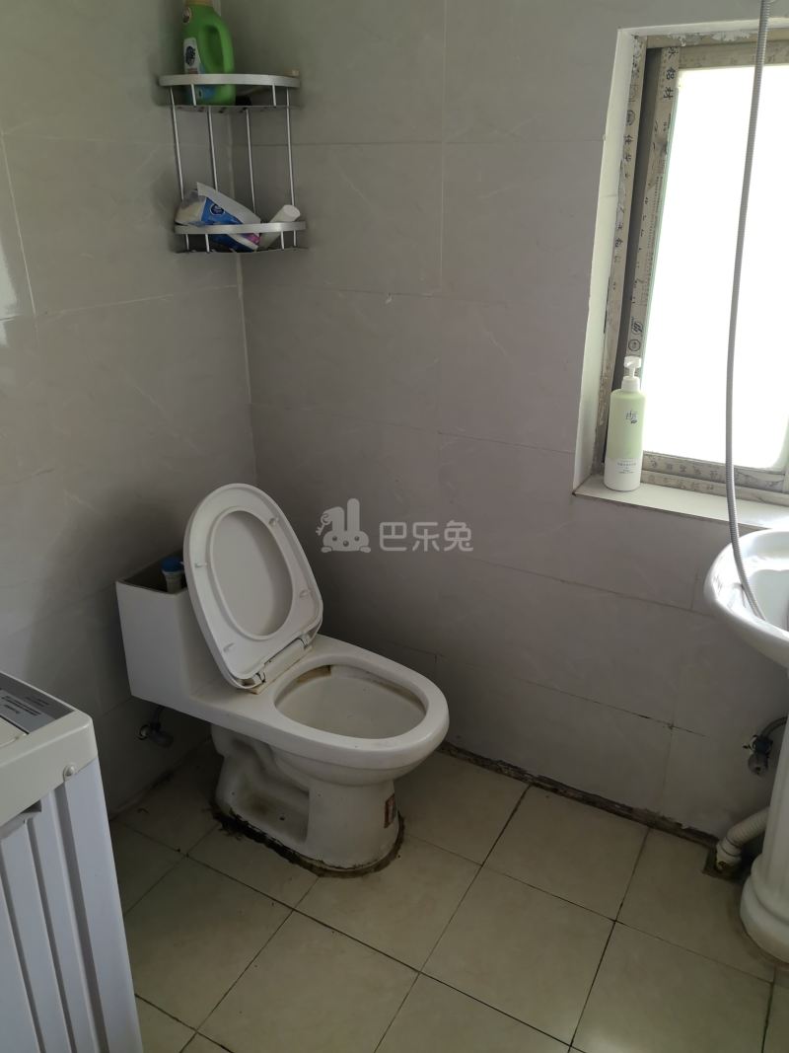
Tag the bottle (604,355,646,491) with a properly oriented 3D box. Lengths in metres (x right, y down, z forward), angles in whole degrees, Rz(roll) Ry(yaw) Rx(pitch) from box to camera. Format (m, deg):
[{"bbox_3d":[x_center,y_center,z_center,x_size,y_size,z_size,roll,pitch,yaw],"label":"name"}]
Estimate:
[{"bbox_3d":[0.485,-0.213,1.710,0.076,0.272,0.077,1,24,7],"label":"bottle"}]

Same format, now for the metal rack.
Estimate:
[{"bbox_3d":[-0.328,-0.764,1.738,0.280,0.339,0.215,-7,26,-15],"label":"metal rack"}]

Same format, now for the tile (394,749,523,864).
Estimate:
[{"bbox_3d":[0.137,0.678,2.020,0.299,0.010,0.295,13,28,26],"label":"tile"}]

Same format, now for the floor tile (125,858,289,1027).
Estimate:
[{"bbox_3d":[-0.414,0.836,1.677,0.299,0.010,0.299,13,28,26],"label":"floor tile"}]

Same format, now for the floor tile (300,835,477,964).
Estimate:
[{"bbox_3d":[-0.007,0.787,1.784,0.299,0.010,0.299,13,28,26],"label":"floor tile"}]

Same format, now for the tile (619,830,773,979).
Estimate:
[{"bbox_3d":[0.662,0.799,1.757,0.299,0.010,0.295,13,28,26],"label":"tile"}]

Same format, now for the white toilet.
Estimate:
[{"bbox_3d":[-0.205,0.319,1.837,0.719,0.800,0.355,12,27,27],"label":"white toilet"}]

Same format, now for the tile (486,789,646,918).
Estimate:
[{"bbox_3d":[0.399,0.738,1.888,0.299,0.010,0.295,13,28,26],"label":"tile"}]

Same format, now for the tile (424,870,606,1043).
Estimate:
[{"bbox_3d":[0.256,0.847,1.652,0.299,0.010,0.299,13,28,26],"label":"tile"}]

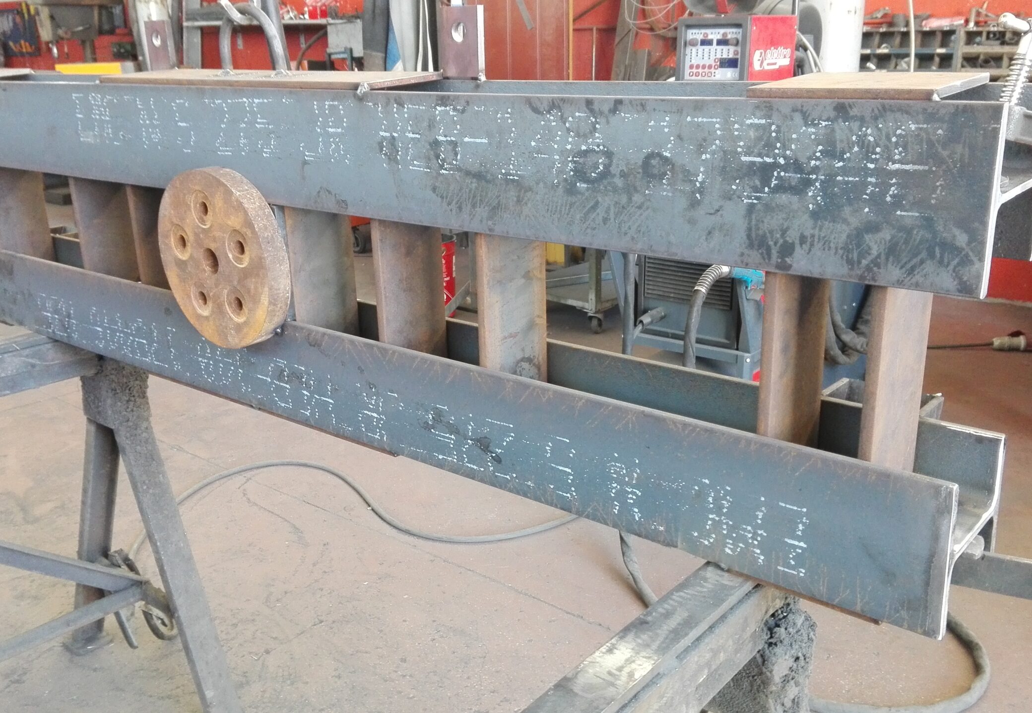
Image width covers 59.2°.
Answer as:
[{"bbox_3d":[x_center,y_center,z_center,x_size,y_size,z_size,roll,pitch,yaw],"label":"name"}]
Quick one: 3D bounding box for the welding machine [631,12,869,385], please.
[{"bbox_3d":[0.807,-0.561,3.228,0.480,1.215,0.950,12,24,34],"label":"welding machine"}]

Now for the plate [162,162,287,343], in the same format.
[{"bbox_3d":[-0.394,-0.130,1.221,0.241,0.241,0.037,13,24,37],"label":"plate"}]

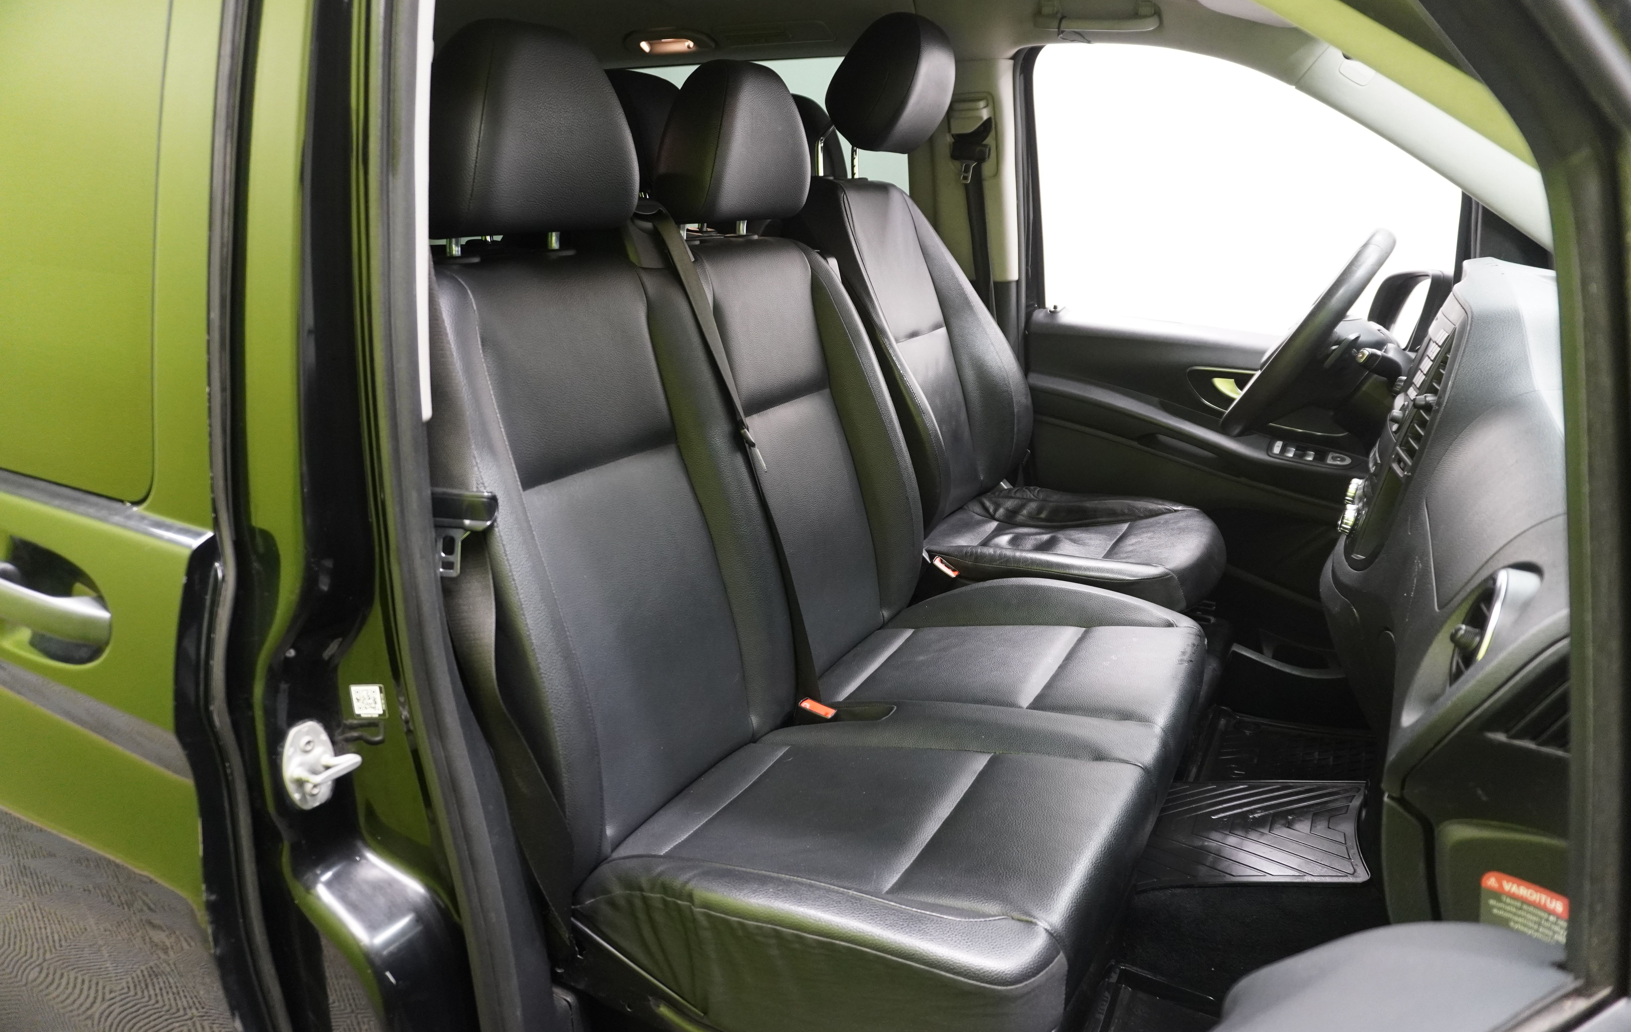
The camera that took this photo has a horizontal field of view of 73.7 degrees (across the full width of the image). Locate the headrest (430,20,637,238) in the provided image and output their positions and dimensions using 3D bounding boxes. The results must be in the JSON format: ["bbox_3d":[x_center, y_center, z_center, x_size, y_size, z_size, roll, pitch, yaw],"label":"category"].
[{"bbox_3d":[-0.329,-0.420,1.184,0.120,0.232,0.275,9,21,28],"label":"headrest"}]

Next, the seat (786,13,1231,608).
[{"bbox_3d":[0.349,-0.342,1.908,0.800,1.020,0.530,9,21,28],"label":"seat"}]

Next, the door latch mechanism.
[{"bbox_3d":[-0.430,0.218,0.957,0.037,0.076,0.046,9,21,28],"label":"door latch mechanism"}]

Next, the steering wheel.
[{"bbox_3d":[0.783,-0.267,1.708,0.090,0.385,0.385,38,31,14],"label":"steering wheel"}]

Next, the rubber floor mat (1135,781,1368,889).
[{"bbox_3d":[0.591,0.433,1.509,0.340,0.020,0.250,-9,11,32],"label":"rubber floor mat"}]

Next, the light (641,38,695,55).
[{"bbox_3d":[-0.308,-0.981,2.271,0.140,0.030,0.050,9,21,28],"label":"light"}]

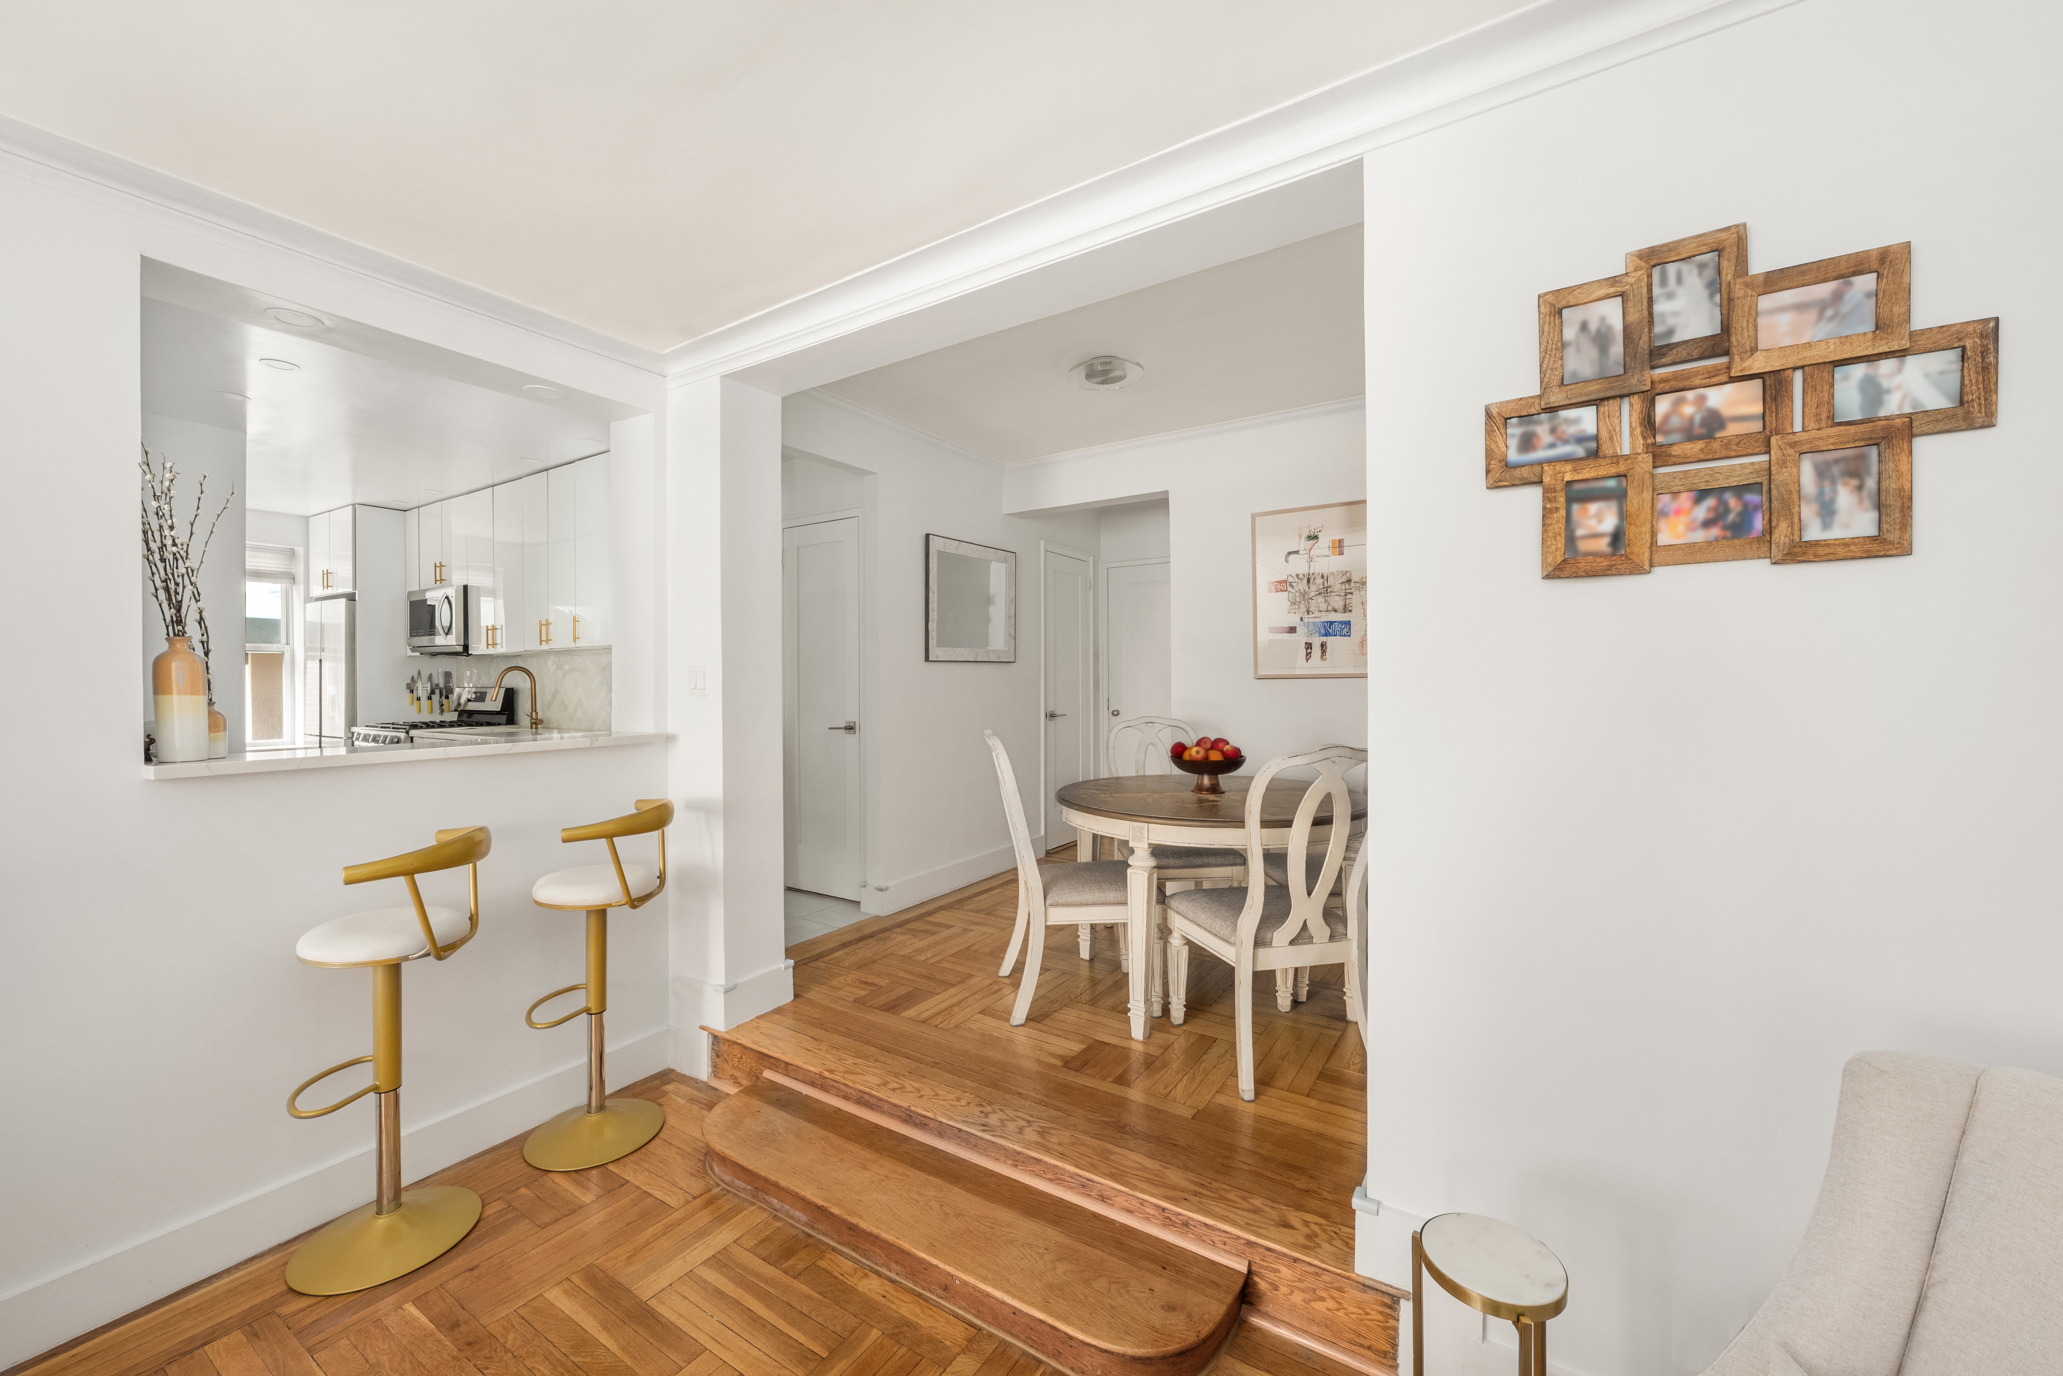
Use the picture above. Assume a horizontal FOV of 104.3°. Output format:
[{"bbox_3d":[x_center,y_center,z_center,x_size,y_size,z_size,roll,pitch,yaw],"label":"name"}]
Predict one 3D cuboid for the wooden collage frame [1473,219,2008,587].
[{"bbox_3d":[1.115,-0.469,1.323,0.634,0.550,0.030,0,0,33],"label":"wooden collage frame"}]

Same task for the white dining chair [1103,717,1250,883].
[{"bbox_3d":[0.652,0.675,3.796,0.500,1.030,0.640,0,0,-12],"label":"white dining chair"}]

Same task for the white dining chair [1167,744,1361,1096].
[{"bbox_3d":[0.784,0.682,2.608,0.510,1.030,0.650,0,0,-11],"label":"white dining chair"}]

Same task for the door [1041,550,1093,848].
[{"bbox_3d":[0.244,0.090,5.756,0.050,2.060,0.590,0,0,33],"label":"door"}]

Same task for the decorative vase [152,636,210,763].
[{"bbox_3d":[-2.087,0.027,1.970,0.095,0.305,0.095,0,0,33],"label":"decorative vase"}]

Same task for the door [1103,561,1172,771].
[{"bbox_3d":[0.925,0.119,5.904,0.760,2.050,0.050,0,0,33],"label":"door"}]

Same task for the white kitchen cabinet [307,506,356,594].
[{"bbox_3d":[-4.673,-0.934,5.783,0.850,0.560,0.600,0,0,33],"label":"white kitchen cabinet"}]

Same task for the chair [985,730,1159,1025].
[{"bbox_3d":[0.145,0.665,3.063,0.630,1.015,0.490,0,0,-7],"label":"chair"}]

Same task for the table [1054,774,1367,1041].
[{"bbox_3d":[0.678,0.792,3.135,1.190,0.760,1.360,0,0,-8],"label":"table"}]

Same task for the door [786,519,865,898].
[{"bbox_3d":[-1.206,0.124,4.647,0.620,2.145,0.045,0,0,33],"label":"door"}]

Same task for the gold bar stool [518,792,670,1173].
[{"bbox_3d":[-1.346,0.878,2.518,0.440,1.050,0.550,0,0,-7],"label":"gold bar stool"}]

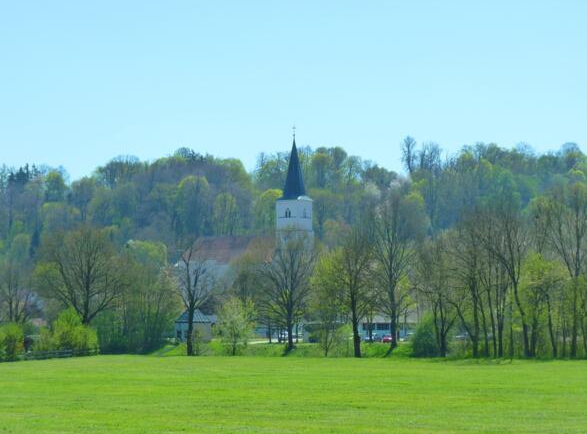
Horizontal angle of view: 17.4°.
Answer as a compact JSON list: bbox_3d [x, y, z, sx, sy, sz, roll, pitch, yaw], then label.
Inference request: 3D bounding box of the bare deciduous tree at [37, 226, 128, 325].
[{"bbox_3d":[-31.690,10.340,285.000,13.690,17.550,13.000,0,-4,0],"label":"bare deciduous tree"}]

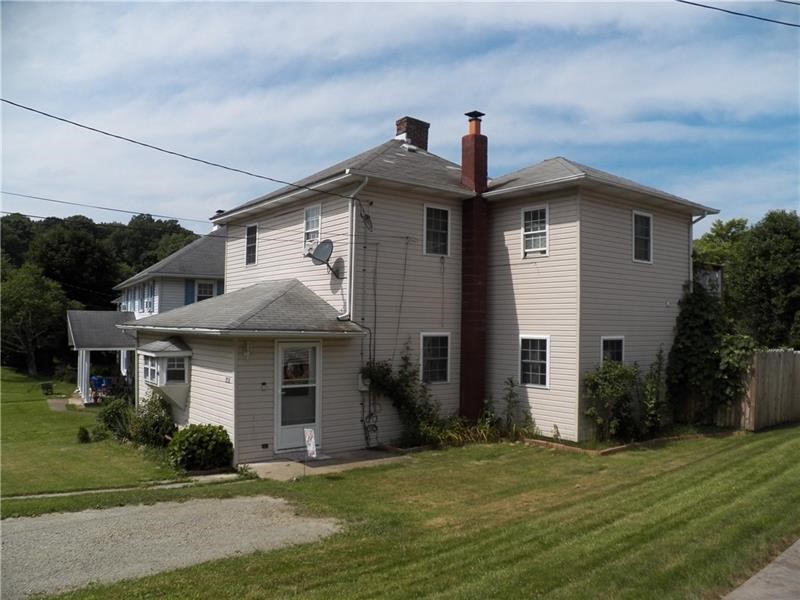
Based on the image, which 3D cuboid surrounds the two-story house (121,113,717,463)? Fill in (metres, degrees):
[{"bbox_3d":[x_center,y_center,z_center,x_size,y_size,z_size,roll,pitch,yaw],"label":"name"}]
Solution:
[{"bbox_3d":[0.309,-1.042,16.699,11.900,8.500,10.400,2,-3,-38],"label":"two-story house"}]

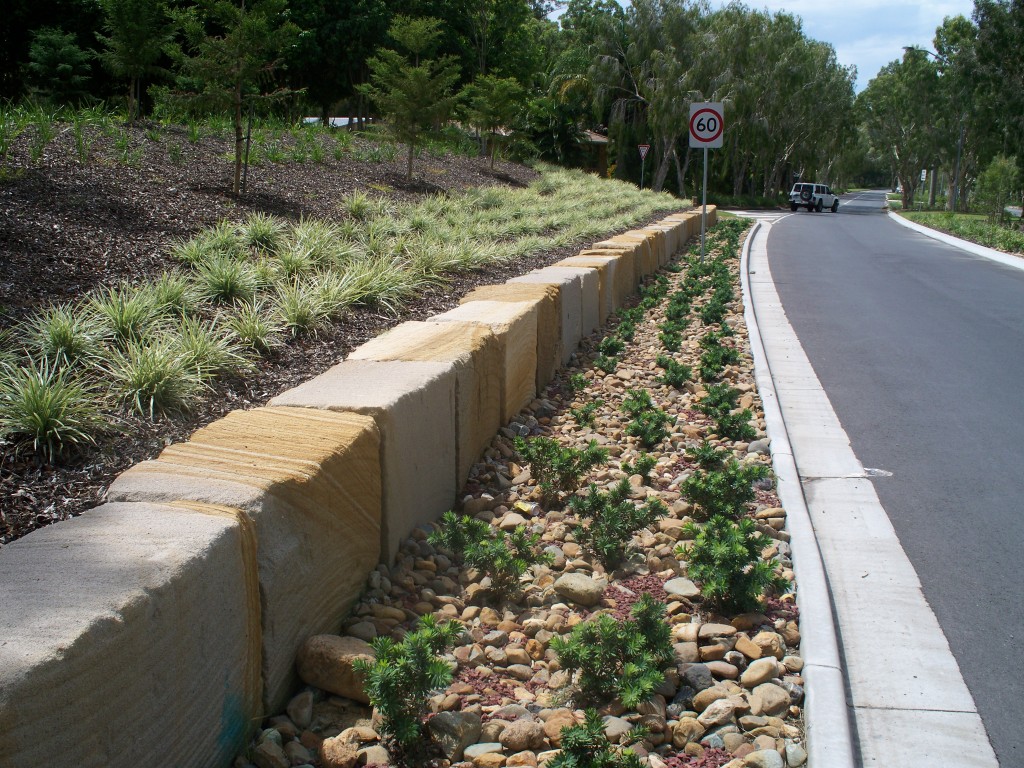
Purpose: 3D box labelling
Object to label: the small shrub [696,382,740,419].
[{"bbox_3d":[1.260,0.106,6.503,0.261,0.230,0.248,2,11,11],"label":"small shrub"}]

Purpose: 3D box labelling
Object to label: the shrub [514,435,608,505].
[{"bbox_3d":[0.223,0.383,4.801,0.424,0.304,0.320,0,10,0],"label":"shrub"}]

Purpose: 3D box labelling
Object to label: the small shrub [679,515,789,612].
[{"bbox_3d":[0.756,0.600,3.635,0.375,0.301,0.340,0,10,0],"label":"small shrub"}]

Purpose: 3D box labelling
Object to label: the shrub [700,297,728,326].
[{"bbox_3d":[2.115,-0.771,11.122,0.292,0.280,0.278,0,10,0],"label":"shrub"}]

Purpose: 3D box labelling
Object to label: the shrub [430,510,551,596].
[{"bbox_3d":[-0.075,0.590,3.717,0.419,0.290,0.316,0,10,0],"label":"shrub"}]

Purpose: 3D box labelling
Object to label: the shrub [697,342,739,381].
[{"bbox_3d":[1.542,-0.172,7.913,0.312,0.267,0.266,0,10,0],"label":"shrub"}]

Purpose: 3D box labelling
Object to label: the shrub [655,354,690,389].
[{"bbox_3d":[1.151,-0.098,7.637,0.258,0.222,0.220,0,10,0],"label":"shrub"}]

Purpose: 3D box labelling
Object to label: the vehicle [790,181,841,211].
[{"bbox_3d":[19.686,-12.137,69.300,1.860,1.830,4.880,7,12,32],"label":"vehicle"}]

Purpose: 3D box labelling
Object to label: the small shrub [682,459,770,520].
[{"bbox_3d":[0.961,0.478,4.772,0.394,0.288,0.375,2,11,12],"label":"small shrub"}]

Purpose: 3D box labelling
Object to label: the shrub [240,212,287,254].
[{"bbox_3d":[-2.047,-1.247,8.770,0.379,0.310,0.360,-2,11,-13],"label":"shrub"}]

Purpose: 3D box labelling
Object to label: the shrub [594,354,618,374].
[{"bbox_3d":[0.761,-0.155,8.580,0.193,0.151,0.184,1,10,5],"label":"shrub"}]

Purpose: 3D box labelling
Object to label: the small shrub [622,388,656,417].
[{"bbox_3d":[0.786,0.123,6.571,0.207,0.191,0.196,1,10,7],"label":"small shrub"}]

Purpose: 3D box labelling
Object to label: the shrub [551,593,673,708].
[{"bbox_3d":[0.277,0.737,2.975,0.335,0.283,0.318,1,10,6],"label":"shrub"}]

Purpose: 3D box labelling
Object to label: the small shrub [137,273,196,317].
[{"bbox_3d":[-1.787,-0.513,5.539,0.330,0.230,0.320,0,10,0],"label":"small shrub"}]

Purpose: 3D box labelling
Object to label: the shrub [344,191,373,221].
[{"bbox_3d":[-1.538,-1.800,10.738,0.298,0.298,0.284,-1,10,-8],"label":"shrub"}]

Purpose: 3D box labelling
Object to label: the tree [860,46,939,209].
[{"bbox_3d":[26.911,-17.658,74.087,5.600,10.800,5.500,4,11,19],"label":"tree"}]

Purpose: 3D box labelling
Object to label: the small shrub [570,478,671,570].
[{"bbox_3d":[0.424,0.549,4.196,0.386,0.357,0.367,1,11,6],"label":"small shrub"}]

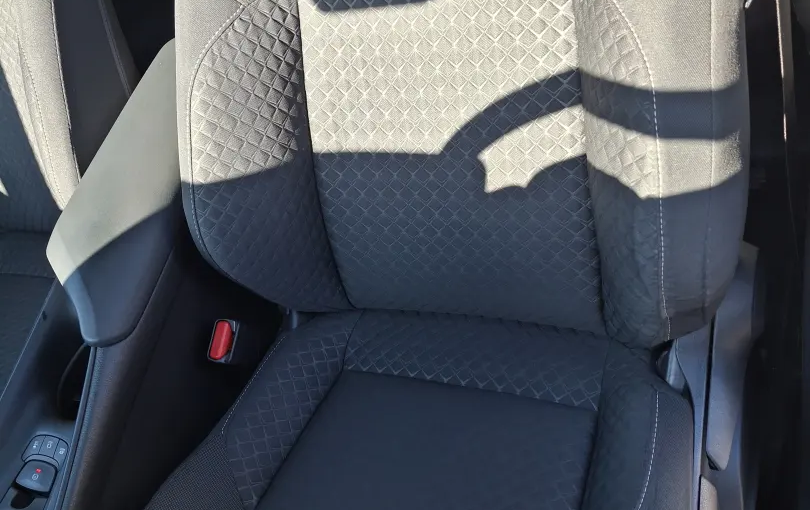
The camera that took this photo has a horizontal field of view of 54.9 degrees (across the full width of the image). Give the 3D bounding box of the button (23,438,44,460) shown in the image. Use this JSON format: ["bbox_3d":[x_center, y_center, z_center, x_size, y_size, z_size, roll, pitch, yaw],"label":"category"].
[{"bbox_3d":[-0.371,0.198,0.786,0.019,0.007,0.024,-1,58,24],"label":"button"}]

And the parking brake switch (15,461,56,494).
[{"bbox_3d":[-0.360,0.219,0.766,0.042,0.014,0.027,-1,58,24],"label":"parking brake switch"}]

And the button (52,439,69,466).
[{"bbox_3d":[-0.338,0.197,0.771,0.019,0.007,0.024,-1,58,24],"label":"button"}]

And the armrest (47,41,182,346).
[{"bbox_3d":[-0.288,-0.090,0.868,0.145,0.058,0.390,1,56,25],"label":"armrest"}]

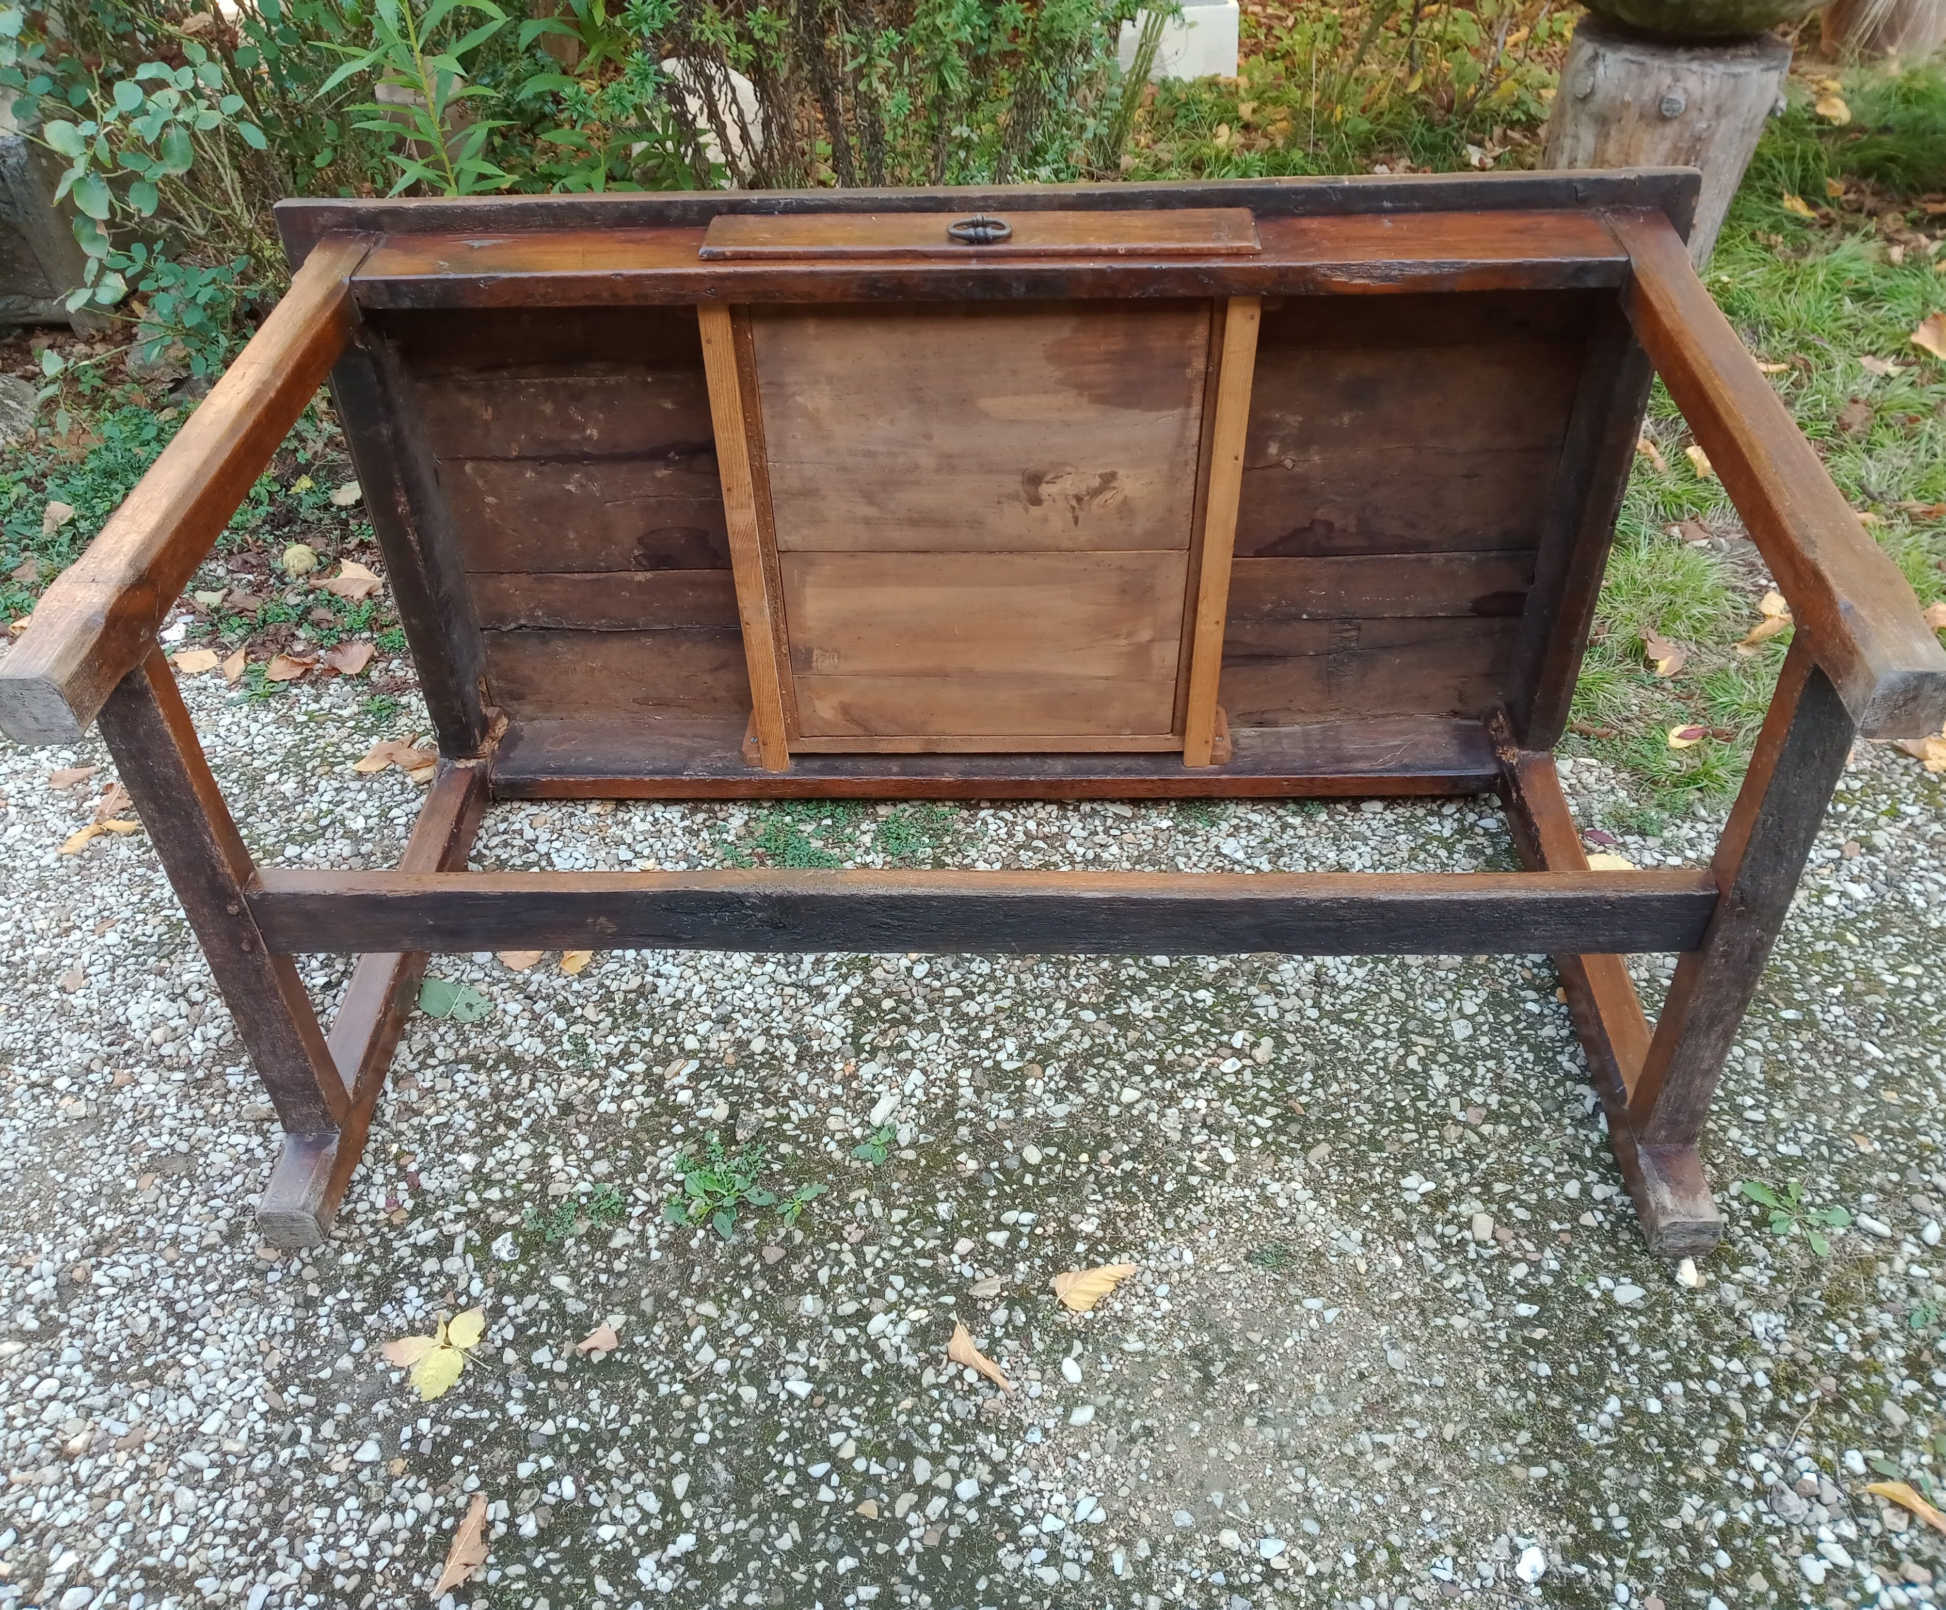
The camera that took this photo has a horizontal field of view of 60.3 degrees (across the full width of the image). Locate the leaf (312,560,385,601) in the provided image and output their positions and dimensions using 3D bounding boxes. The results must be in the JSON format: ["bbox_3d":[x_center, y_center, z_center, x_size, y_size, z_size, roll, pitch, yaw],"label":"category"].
[{"bbox_3d":[-0.933,-0.335,2.503,0.105,0.030,0.080,-12,39,-12],"label":"leaf"}]

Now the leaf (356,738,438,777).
[{"bbox_3d":[-0.716,-0.064,2.095,0.098,0.030,0.065,-3,39,-1],"label":"leaf"}]

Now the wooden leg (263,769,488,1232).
[{"bbox_3d":[-0.600,0.153,1.749,0.052,0.052,0.690,-1,40,2],"label":"wooden leg"}]

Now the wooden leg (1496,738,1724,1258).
[{"bbox_3d":[0.628,0.149,1.698,0.052,0.052,0.690,0,40,3],"label":"wooden leg"}]

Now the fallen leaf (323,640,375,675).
[{"bbox_3d":[-0.875,-0.207,2.347,0.073,0.020,0.060,-12,39,-12],"label":"fallen leaf"}]

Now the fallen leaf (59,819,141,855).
[{"bbox_3d":[-1.040,0.036,1.992,0.090,0.022,0.032,-23,43,-23],"label":"fallen leaf"}]

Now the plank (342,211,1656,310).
[{"bbox_3d":[0.005,-0.536,1.648,1.226,0.034,0.104,0,41,2],"label":"plank"}]

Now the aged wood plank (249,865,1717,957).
[{"bbox_3d":[-0.002,0.090,1.391,1.193,0.075,0.028,0,42,2],"label":"aged wood plank"}]

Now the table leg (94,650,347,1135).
[{"bbox_3d":[-0.606,0.093,1.376,0.042,0.514,0.040,0,40,2],"label":"table leg"}]

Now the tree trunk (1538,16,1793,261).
[{"bbox_3d":[1.285,-1.238,3.215,0.370,0.440,0.370,16,40,15],"label":"tree trunk"}]

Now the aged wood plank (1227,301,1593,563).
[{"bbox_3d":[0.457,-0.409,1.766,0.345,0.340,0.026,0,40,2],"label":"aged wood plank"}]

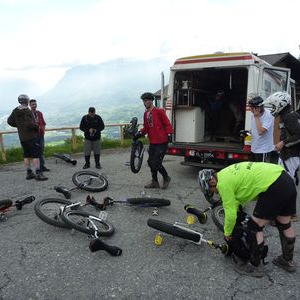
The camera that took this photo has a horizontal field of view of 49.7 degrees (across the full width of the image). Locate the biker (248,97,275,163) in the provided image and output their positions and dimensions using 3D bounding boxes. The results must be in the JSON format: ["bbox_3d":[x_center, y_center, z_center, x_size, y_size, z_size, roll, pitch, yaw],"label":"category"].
[{"bbox_3d":[1.758,0.010,5.101,0.420,1.700,0.480,-3,8,-17],"label":"biker"}]

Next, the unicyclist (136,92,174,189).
[{"bbox_3d":[0.111,-0.155,5.987,0.620,1.780,0.550,7,10,40],"label":"unicyclist"}]

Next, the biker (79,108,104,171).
[{"bbox_3d":[-1.564,-0.303,8.651,0.640,1.670,0.420,-1,10,-7],"label":"biker"}]

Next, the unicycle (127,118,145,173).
[{"bbox_3d":[-0.275,-0.050,6.130,0.400,1.060,0.640,4,32,17],"label":"unicycle"}]

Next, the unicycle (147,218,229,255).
[{"bbox_3d":[0.405,0.917,3.470,0.980,0.400,0.640,12,-14,36],"label":"unicycle"}]

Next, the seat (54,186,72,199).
[{"bbox_3d":[-1.470,0.719,5.524,0.360,0.180,0.130,29,24,22],"label":"seat"}]

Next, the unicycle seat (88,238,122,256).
[{"bbox_3d":[-0.452,1.002,3.300,0.340,0.170,0.120,13,12,4],"label":"unicycle seat"}]

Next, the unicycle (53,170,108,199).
[{"bbox_3d":[-1.208,0.634,5.933,0.700,0.420,1.085,29,24,22],"label":"unicycle"}]

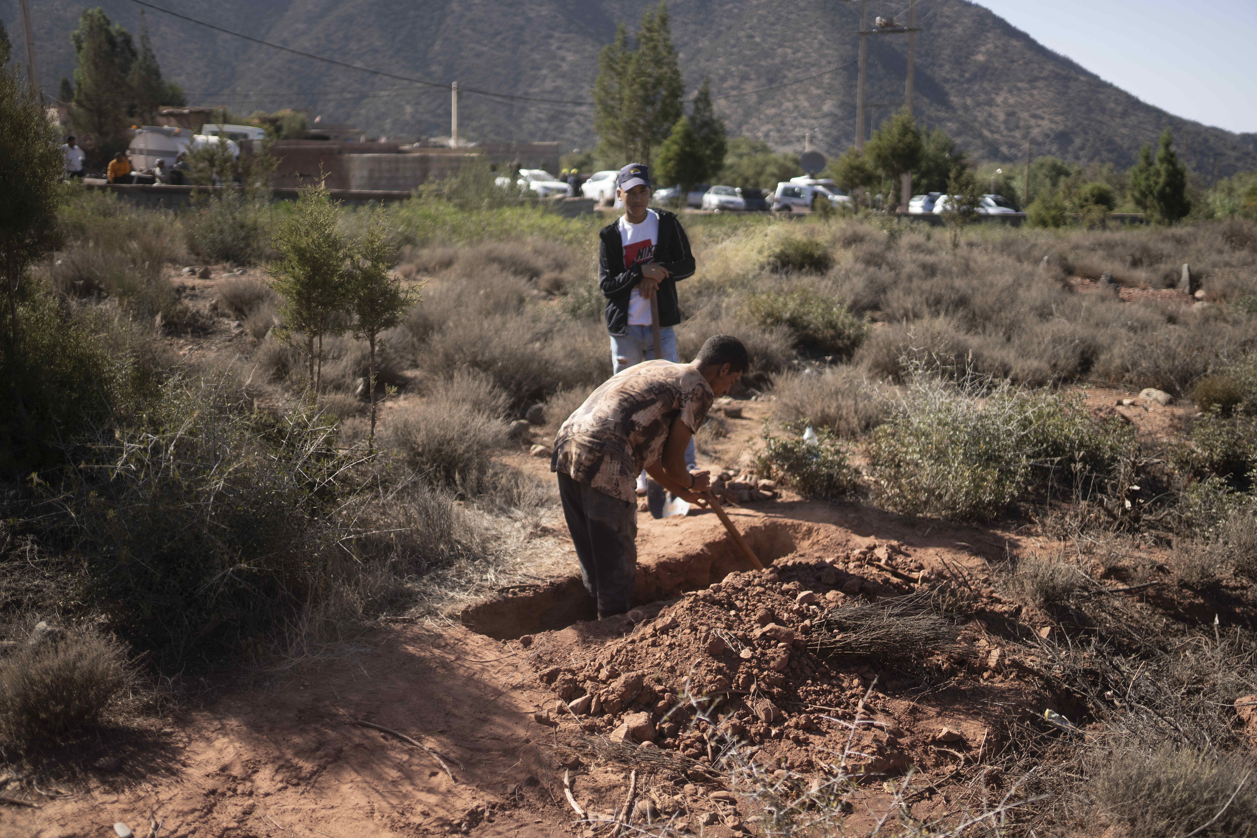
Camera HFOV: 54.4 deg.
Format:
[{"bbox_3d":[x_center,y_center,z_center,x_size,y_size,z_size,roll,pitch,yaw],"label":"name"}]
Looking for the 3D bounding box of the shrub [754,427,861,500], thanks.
[{"bbox_3d":[0.977,0.215,6.667,0.560,0.341,0.500,0,11,0],"label":"shrub"}]

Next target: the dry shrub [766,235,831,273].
[{"bbox_3d":[3.192,-3.082,22.893,1.270,0.710,1.150,0,10,0],"label":"dry shrub"}]

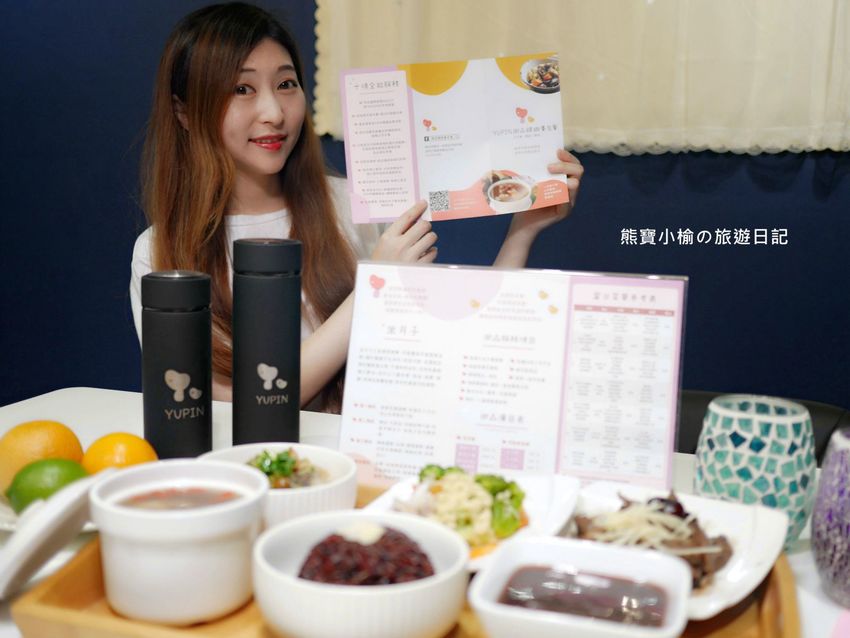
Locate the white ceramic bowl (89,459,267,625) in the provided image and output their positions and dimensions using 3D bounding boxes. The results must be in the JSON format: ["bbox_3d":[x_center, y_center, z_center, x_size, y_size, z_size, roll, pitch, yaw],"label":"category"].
[{"bbox_3d":[-0.163,0.149,0.660,0.117,0.077,0.117,0,9,-14],"label":"white ceramic bowl"}]

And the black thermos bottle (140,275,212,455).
[{"bbox_3d":[-0.240,0.052,0.954,0.065,0.189,0.065,-3,10,-27],"label":"black thermos bottle"}]

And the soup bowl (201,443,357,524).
[{"bbox_3d":[-0.116,0.142,0.752,0.124,0.062,0.124,0,9,-9],"label":"soup bowl"}]

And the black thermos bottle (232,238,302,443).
[{"bbox_3d":[-0.154,0.037,0.953,0.065,0.224,0.065,-1,10,-19],"label":"black thermos bottle"}]

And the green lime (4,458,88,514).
[{"bbox_3d":[-0.299,0.135,0.778,0.068,0.051,0.053,-2,10,-21],"label":"green lime"}]

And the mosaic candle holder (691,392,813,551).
[{"bbox_3d":[0.267,0.129,0.802,0.100,0.118,0.100,5,10,19],"label":"mosaic candle holder"}]

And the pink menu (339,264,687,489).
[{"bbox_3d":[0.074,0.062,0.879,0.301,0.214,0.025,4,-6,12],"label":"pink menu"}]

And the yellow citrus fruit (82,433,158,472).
[{"bbox_3d":[-0.252,0.126,0.811,0.067,0.065,0.067,-1,10,-17],"label":"yellow citrus fruit"}]

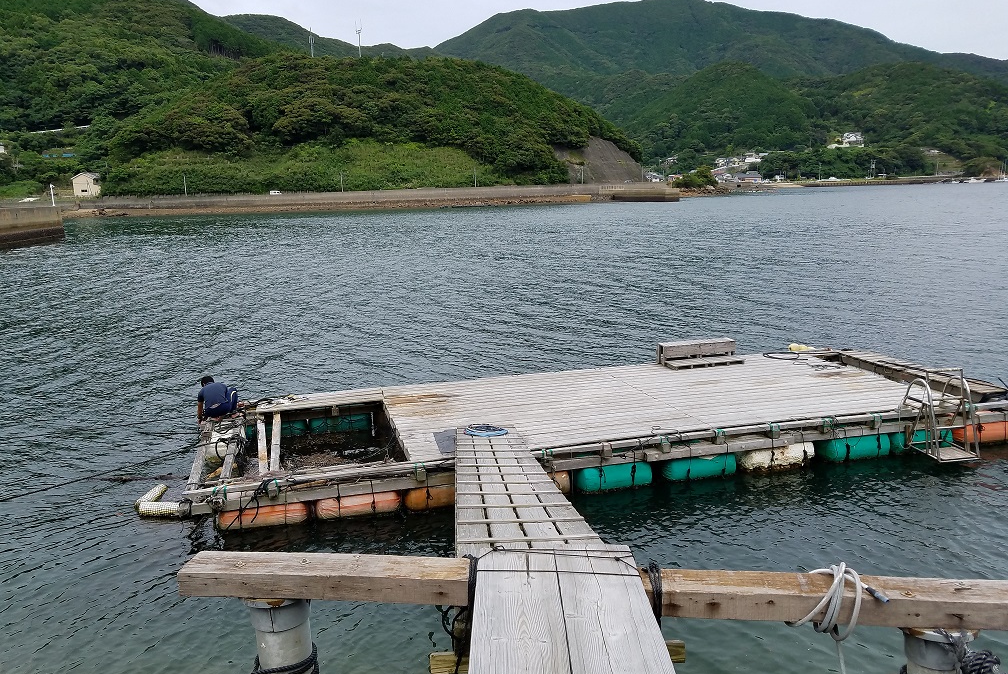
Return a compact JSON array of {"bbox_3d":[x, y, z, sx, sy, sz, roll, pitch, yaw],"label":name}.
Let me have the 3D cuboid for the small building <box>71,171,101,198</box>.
[{"bbox_3d":[-131.430,-47.880,238.720,6.100,7.250,6.800,-4,11,-11],"label":"small building"}]

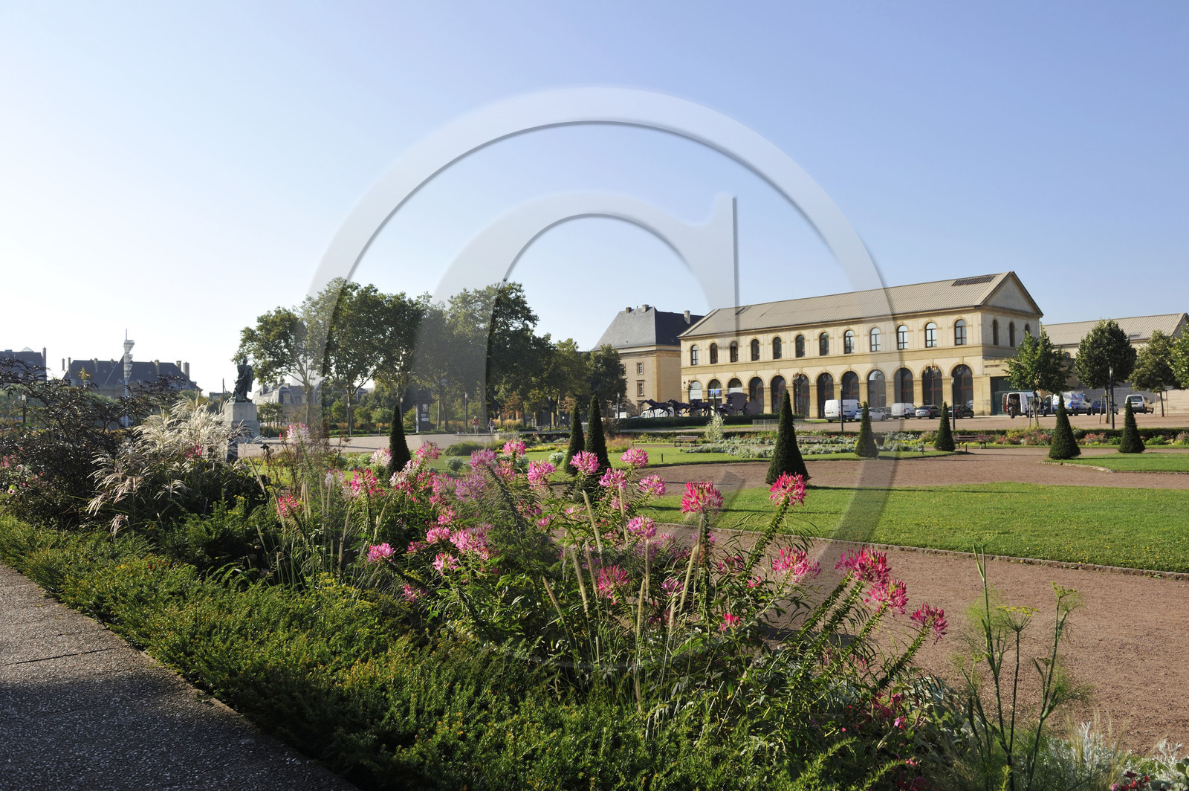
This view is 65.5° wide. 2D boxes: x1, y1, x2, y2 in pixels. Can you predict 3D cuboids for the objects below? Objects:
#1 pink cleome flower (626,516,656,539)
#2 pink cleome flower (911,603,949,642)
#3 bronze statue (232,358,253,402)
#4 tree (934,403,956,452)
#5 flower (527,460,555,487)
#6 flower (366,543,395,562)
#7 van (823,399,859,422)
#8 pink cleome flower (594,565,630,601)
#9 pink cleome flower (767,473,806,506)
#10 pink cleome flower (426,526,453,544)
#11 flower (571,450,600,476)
[{"bbox_3d":[0.234,0.657,4.600,0.148,0.111,0.148,-1,-1,0],"label":"pink cleome flower"},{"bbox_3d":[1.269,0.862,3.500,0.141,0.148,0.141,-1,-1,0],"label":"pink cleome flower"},{"bbox_3d":[-26.638,-1.170,70.000,1.240,3.420,1.054,-1,-2,-30],"label":"bronze statue"},{"bbox_3d":[18.952,1.709,50.000,1.140,2.620,1.140,-1,-1,0],"label":"tree"},{"bbox_3d":[-0.289,0.422,5.000,0.151,0.141,0.151,-1,-1,0],"label":"flower"},{"bbox_3d":[-1.272,0.932,5.500,0.171,0.116,0.163,-1,-2,0],"label":"flower"},{"bbox_3d":[28.200,1.763,103.829,5.300,2.470,2.020,1,-2,-44],"label":"van"},{"bbox_3d":[0.088,0.914,4.500,0.172,0.181,0.168,-1,-2,0],"label":"pink cleome flower"},{"bbox_3d":[0.793,0.384,3.800,0.156,0.134,0.156,-2,-1,12],"label":"pink cleome flower"},{"bbox_3d":[-0.876,0.781,5.200,0.152,0.094,0.152,-1,-1,-10],"label":"pink cleome flower"},{"bbox_3d":[-0.048,0.350,4.800,0.150,0.130,0.150,-1,-1,0],"label":"flower"}]

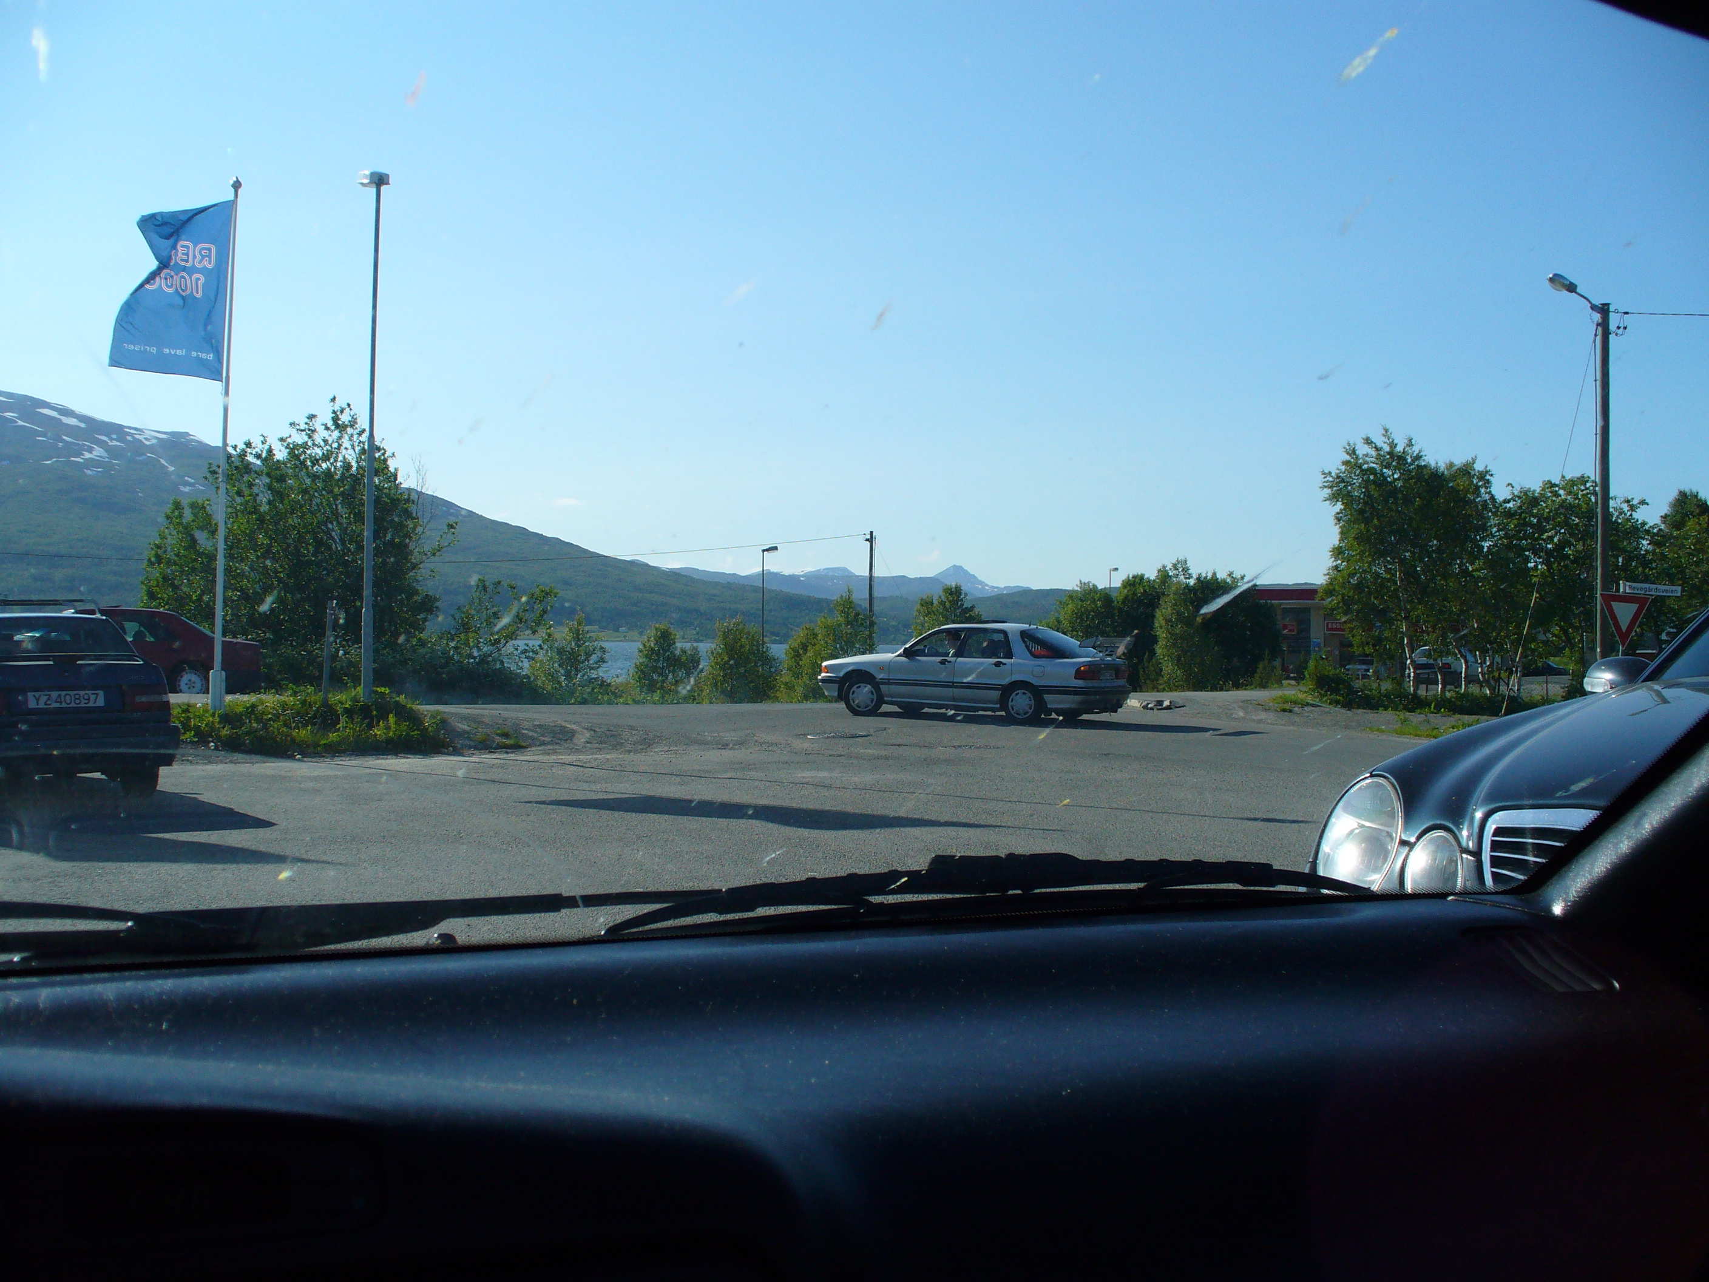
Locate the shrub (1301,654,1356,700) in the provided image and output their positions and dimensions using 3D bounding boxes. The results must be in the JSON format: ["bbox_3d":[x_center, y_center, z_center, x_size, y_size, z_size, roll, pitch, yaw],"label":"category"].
[{"bbox_3d":[9.354,0.724,36.000,1.150,0.950,1.050,1,0,0],"label":"shrub"}]

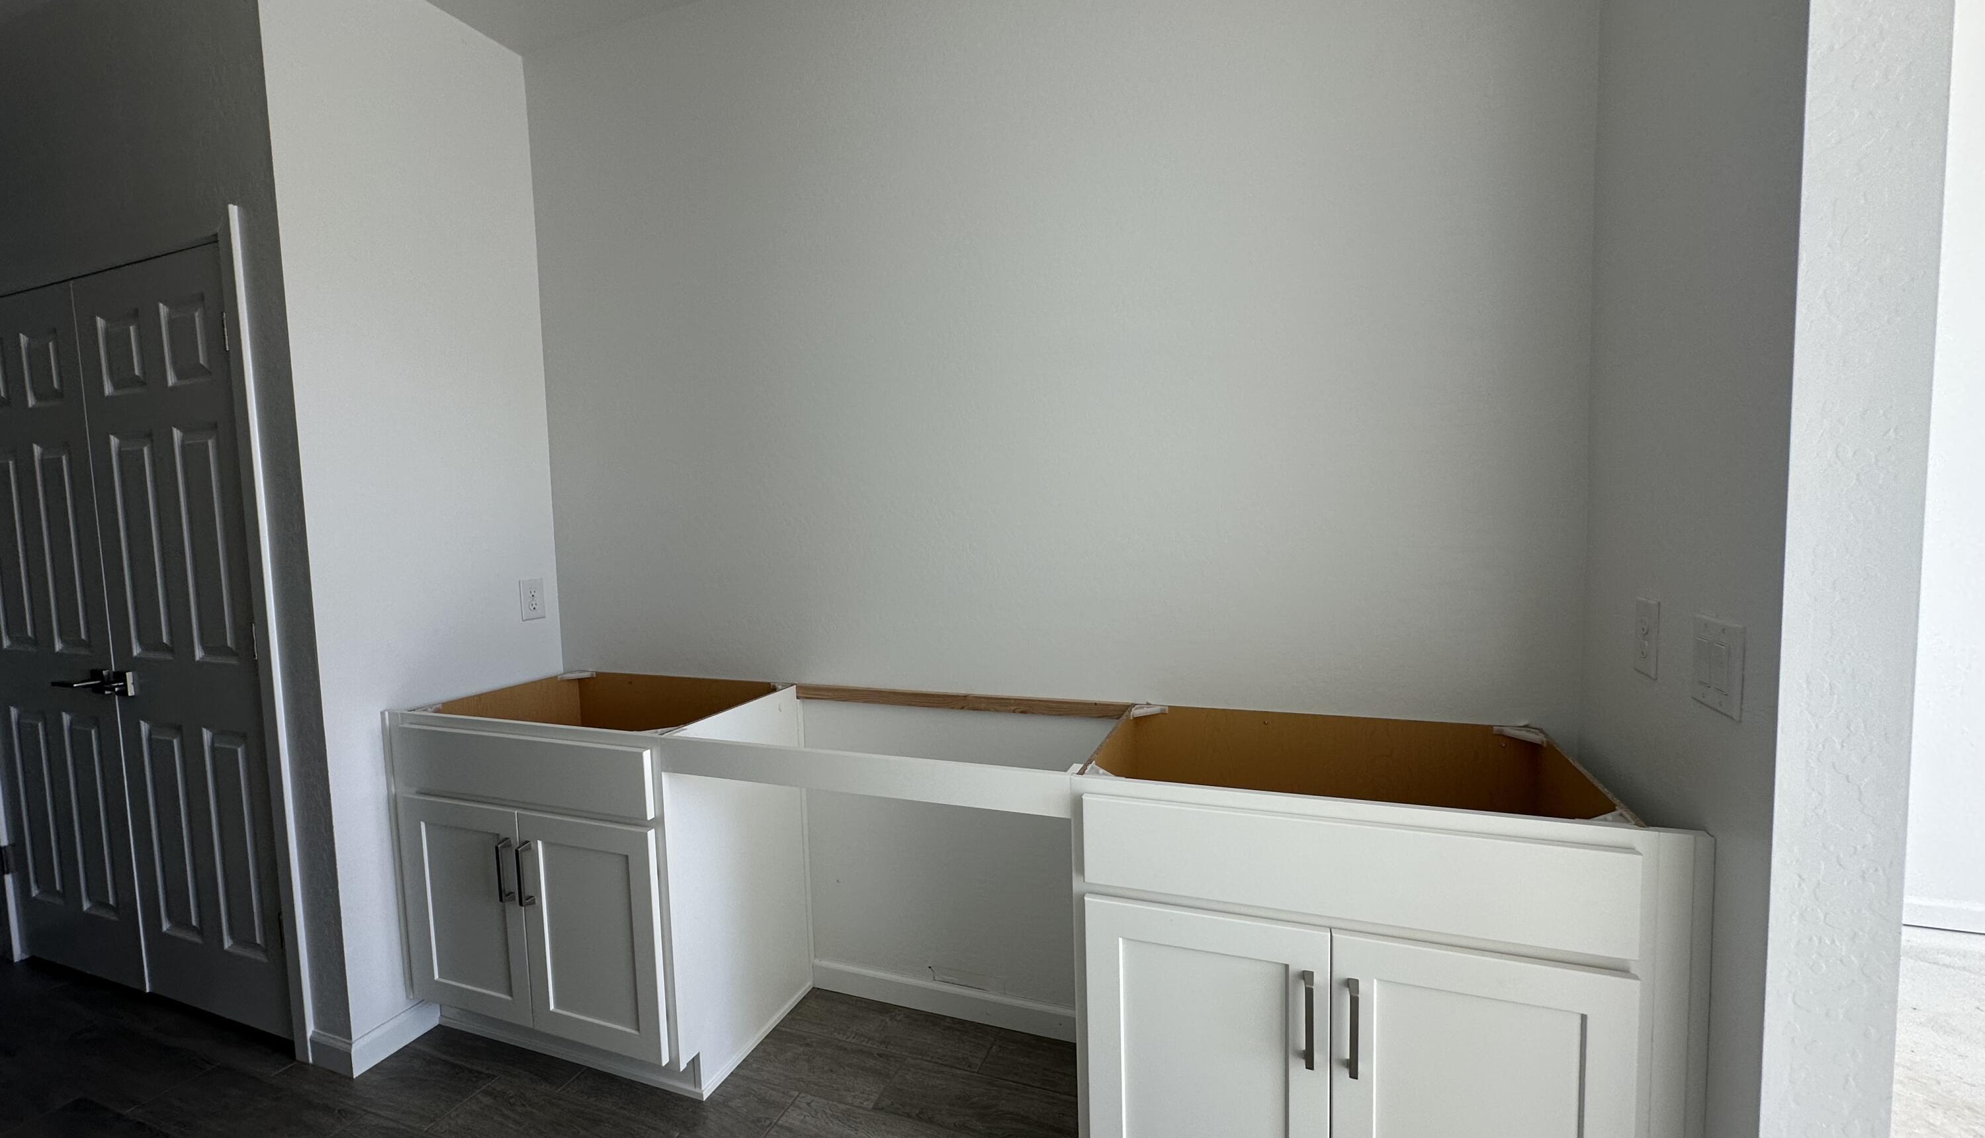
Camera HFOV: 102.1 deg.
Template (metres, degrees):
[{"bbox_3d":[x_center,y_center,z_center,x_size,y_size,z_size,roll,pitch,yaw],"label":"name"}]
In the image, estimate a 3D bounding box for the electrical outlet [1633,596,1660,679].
[{"bbox_3d":[1.074,0.114,1.321,0.010,0.123,0.079,0,4,21],"label":"electrical outlet"}]

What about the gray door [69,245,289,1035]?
[{"bbox_3d":[-2.145,0.219,2.152,0.679,2.026,0.040,0,4,21],"label":"gray door"}]

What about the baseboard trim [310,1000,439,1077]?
[{"bbox_3d":[-1.625,1.209,2.119,0.171,0.092,0.218,0,4,21],"label":"baseboard trim"}]

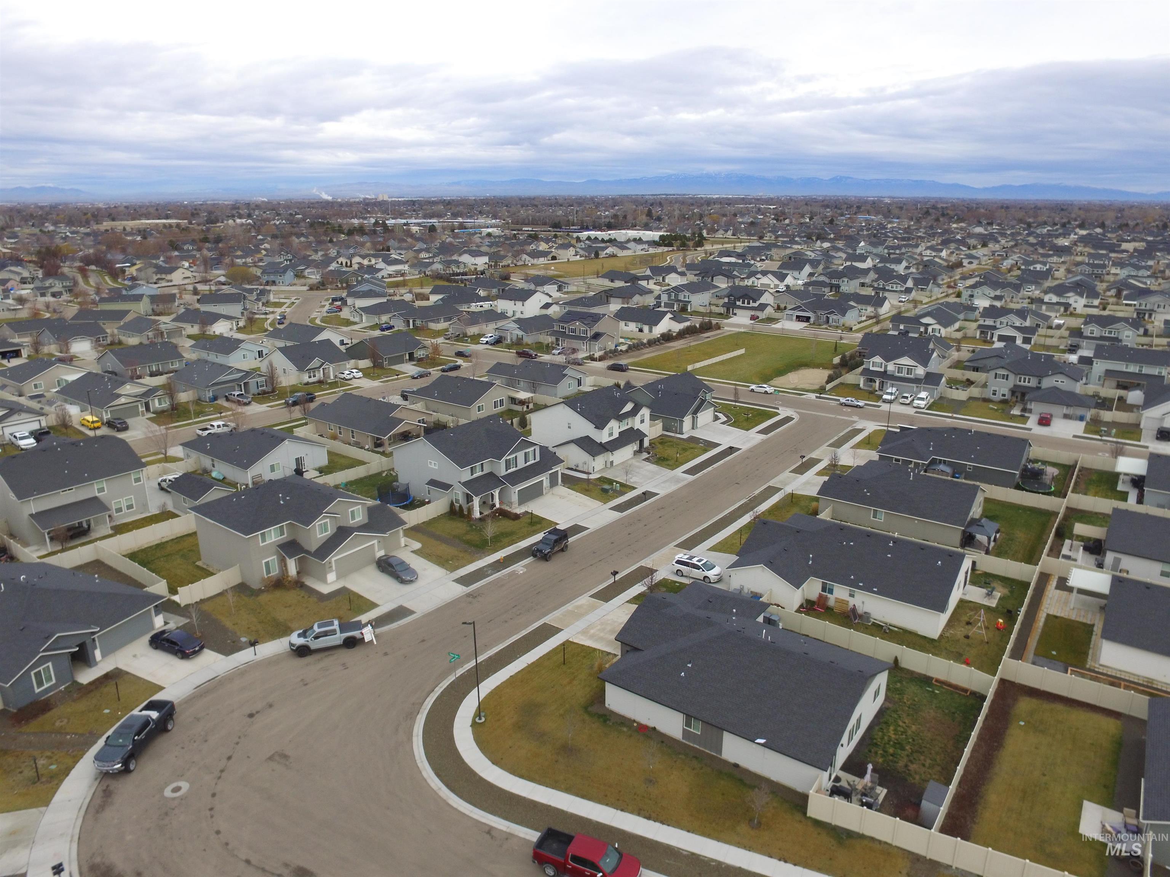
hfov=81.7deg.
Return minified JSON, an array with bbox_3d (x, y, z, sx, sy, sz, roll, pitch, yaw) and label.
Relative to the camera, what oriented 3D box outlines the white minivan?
[{"bbox_3d":[11.560,13.330,69.720,5.100,1.800,1.980,10,22,25],"label":"white minivan"}]

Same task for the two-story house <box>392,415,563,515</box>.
[{"bbox_3d":[-14.250,2.330,91.200,17.390,8.340,15.580,14,24,35],"label":"two-story house"}]

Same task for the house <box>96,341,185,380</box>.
[{"bbox_3d":[-98.830,-17.700,150.700,15.500,5.800,13.420,13,23,31],"label":"house"}]

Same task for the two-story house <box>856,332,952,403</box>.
[{"bbox_3d":[66.920,-15.540,141.200,16.750,8.930,17.860,13,23,32],"label":"two-story house"}]

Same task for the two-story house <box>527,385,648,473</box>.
[{"bbox_3d":[0.320,-2.220,104.170,15.480,8.140,16.680,14,24,35],"label":"two-story house"}]

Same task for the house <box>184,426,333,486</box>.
[{"bbox_3d":[-48.350,1.230,98.390,18.370,5.520,12.690,13,23,31],"label":"house"}]

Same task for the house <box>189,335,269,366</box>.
[{"bbox_3d":[-85.050,-21.790,162.730,16.850,5.590,11.800,13,23,32],"label":"house"}]

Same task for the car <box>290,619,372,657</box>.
[{"bbox_3d":[-21.660,16.570,57.100,5.900,2.000,2.190,-7,21,-18],"label":"car"}]

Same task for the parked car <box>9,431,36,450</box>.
[{"bbox_3d":[-87.910,0.170,105.730,5.600,1.850,2.000,13,24,33],"label":"parked car"}]

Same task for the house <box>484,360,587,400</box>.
[{"bbox_3d":[-9.470,-13.230,139.860,19.200,5.480,12.490,14,24,33],"label":"house"}]

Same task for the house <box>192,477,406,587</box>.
[{"bbox_3d":[-30.770,8.850,73.380,17.070,8.020,15.020,13,23,32],"label":"house"}]

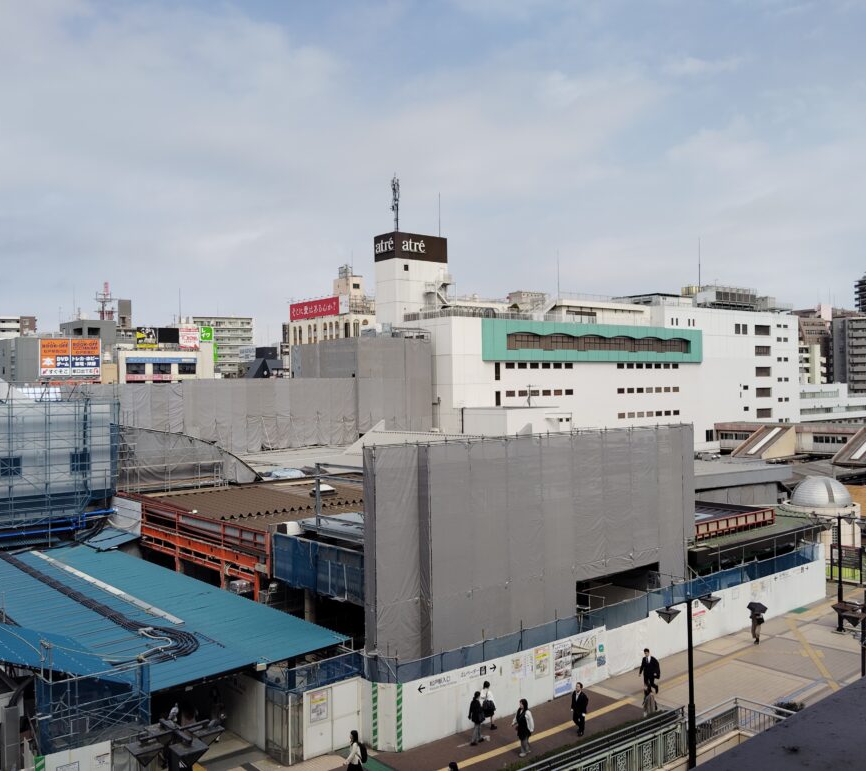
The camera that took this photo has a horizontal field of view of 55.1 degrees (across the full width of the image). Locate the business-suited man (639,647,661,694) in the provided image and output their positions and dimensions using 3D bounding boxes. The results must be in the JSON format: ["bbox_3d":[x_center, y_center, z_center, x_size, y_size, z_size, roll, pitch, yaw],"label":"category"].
[{"bbox_3d":[7.742,10.244,29.565,0.600,1.720,0.550,-1,0,36],"label":"business-suited man"}]

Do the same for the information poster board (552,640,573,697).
[{"bbox_3d":[4.548,9.871,28.932,0.970,1.855,0.040,-1,1,-39],"label":"information poster board"}]

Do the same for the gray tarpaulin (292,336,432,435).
[{"bbox_3d":[-9.271,0.112,109.163,11.200,12.050,15.000,-1,1,-39],"label":"gray tarpaulin"}]

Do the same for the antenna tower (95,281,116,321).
[{"bbox_3d":[-80.937,-21.007,205.000,4.900,9.900,4.200,-1,0,-39],"label":"antenna tower"}]

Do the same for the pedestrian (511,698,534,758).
[{"bbox_3d":[2.661,10.054,24.438,0.420,1.640,0.540,-1,1,-39],"label":"pedestrian"}]

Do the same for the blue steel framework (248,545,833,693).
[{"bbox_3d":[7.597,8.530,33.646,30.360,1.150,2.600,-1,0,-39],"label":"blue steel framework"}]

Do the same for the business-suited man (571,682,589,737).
[{"bbox_3d":[4.573,10.020,25.744,0.520,1.660,0.380,0,1,43],"label":"business-suited man"}]

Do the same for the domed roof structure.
[{"bbox_3d":[23.237,6.193,49.493,3.640,1.700,3.640,-1,1,-39],"label":"domed roof structure"}]

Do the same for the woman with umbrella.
[{"bbox_3d":[13.805,10.095,35.313,0.820,1.780,0.820,-1,1,-44],"label":"woman with umbrella"}]

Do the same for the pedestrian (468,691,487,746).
[{"bbox_3d":[1.343,10.197,25.522,0.550,1.640,0.550,-1,0,-39],"label":"pedestrian"}]

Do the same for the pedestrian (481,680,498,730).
[{"bbox_3d":[1.740,10.082,26.083,0.480,1.570,0.500,0,1,44],"label":"pedestrian"}]

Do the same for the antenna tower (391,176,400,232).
[{"bbox_3d":[-5.606,-27.200,125.000,1.250,9.100,1.250,-1,0,-39],"label":"antenna tower"}]

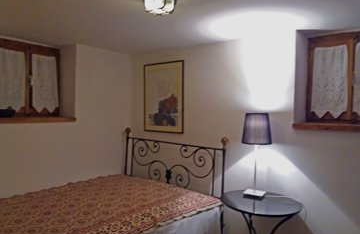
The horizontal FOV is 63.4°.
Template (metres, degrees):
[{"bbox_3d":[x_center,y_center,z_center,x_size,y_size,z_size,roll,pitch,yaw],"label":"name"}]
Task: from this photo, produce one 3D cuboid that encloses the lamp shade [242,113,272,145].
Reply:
[{"bbox_3d":[0.640,0.094,2.410,0.240,0.248,0.240,2,2,35],"label":"lamp shade"}]

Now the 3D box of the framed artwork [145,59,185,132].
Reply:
[{"bbox_3d":[-0.181,-0.211,3.226,0.558,0.772,0.025,2,2,35],"label":"framed artwork"}]

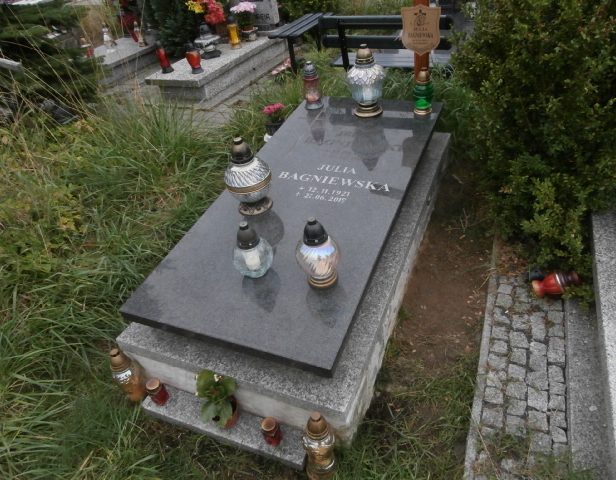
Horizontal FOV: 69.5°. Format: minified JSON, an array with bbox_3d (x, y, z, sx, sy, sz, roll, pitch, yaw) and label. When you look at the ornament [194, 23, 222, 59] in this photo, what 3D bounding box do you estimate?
[{"bbox_3d":[-1.018,-2.026,4.498,0.260,0.291,0.260,-8,38,0],"label":"ornament"}]

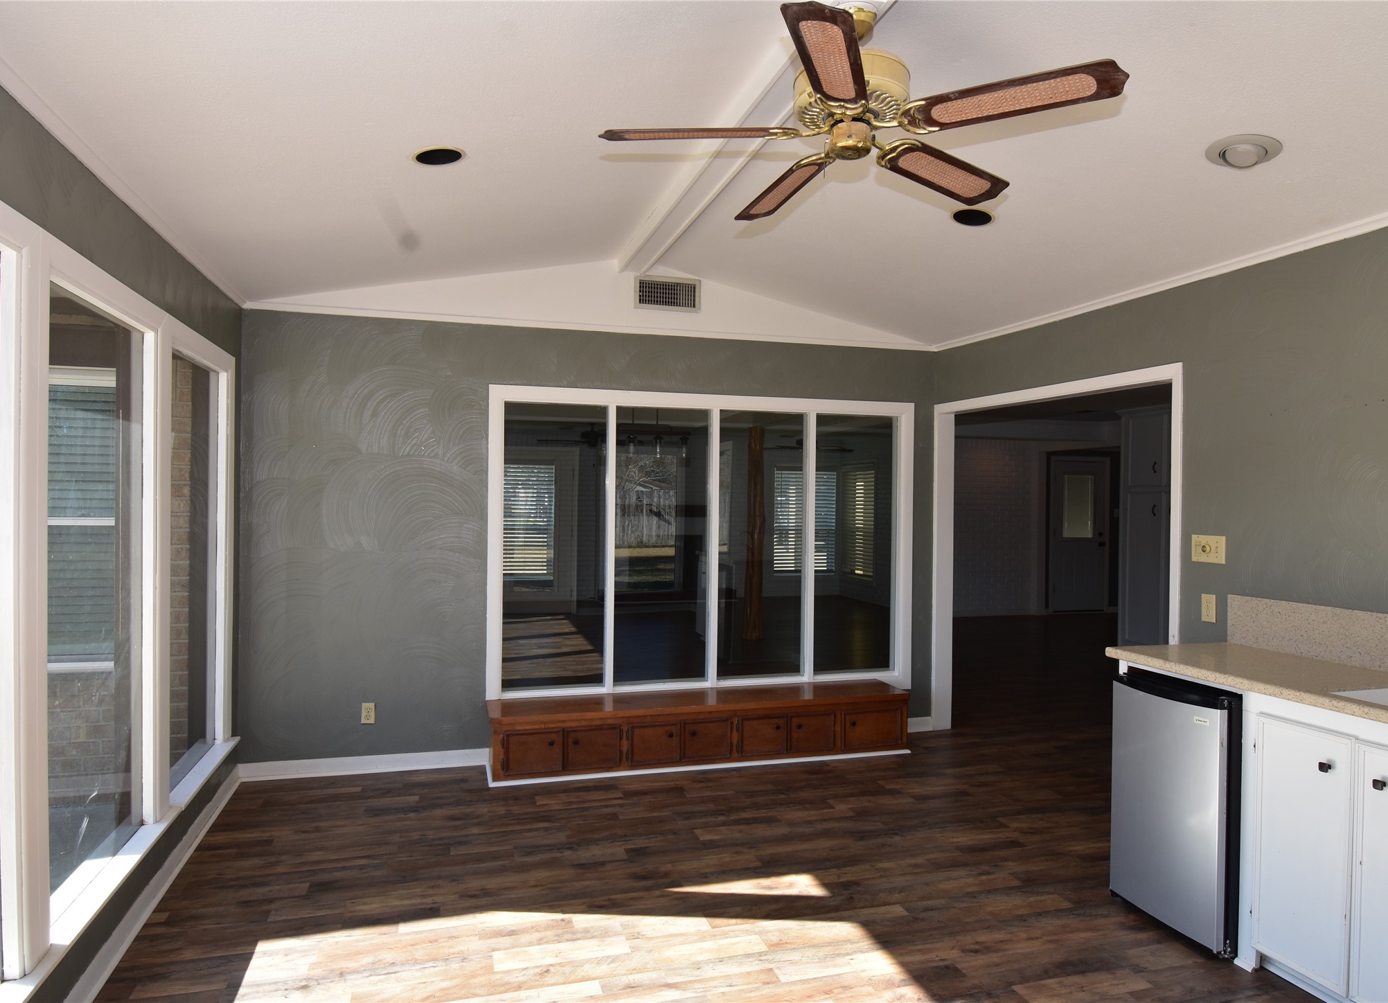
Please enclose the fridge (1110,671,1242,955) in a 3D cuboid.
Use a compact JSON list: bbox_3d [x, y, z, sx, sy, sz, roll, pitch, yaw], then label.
[{"bbox_3d":[1.856,1.061,2.812,0.521,0.868,0.450,0,1,-18],"label":"fridge"}]

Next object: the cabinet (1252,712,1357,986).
[{"bbox_3d":[2.072,1.050,2.463,0.559,0.737,0.279,0,1,-18],"label":"cabinet"}]

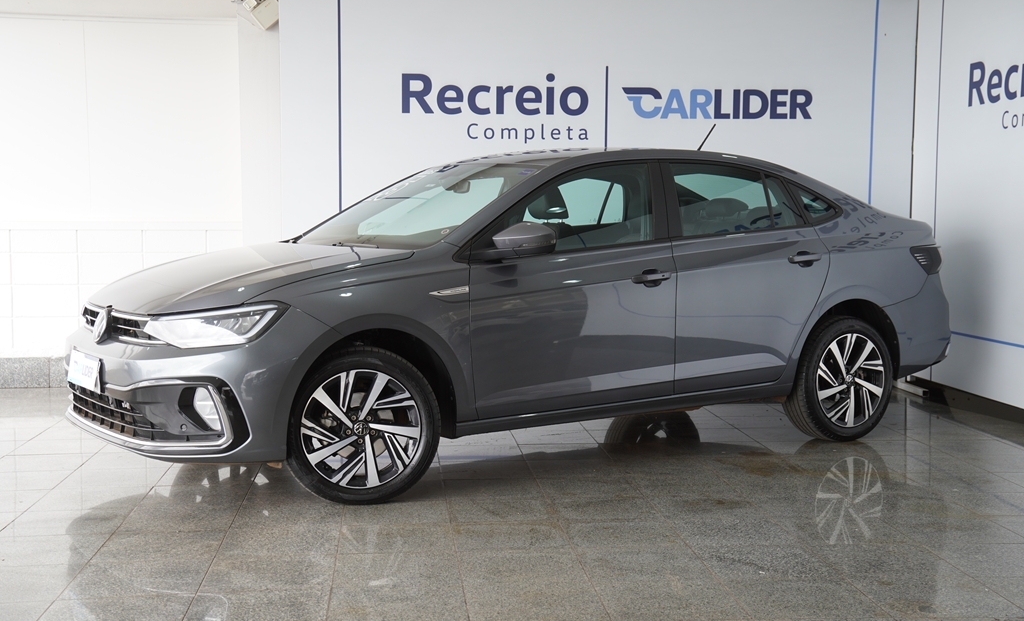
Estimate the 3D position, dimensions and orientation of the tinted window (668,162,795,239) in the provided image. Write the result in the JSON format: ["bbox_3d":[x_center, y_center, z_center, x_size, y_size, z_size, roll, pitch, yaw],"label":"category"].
[{"bbox_3d":[1.050,-0.516,6.029,0.715,0.359,0.040,-2,-18,-34],"label":"tinted window"}]

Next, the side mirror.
[{"bbox_3d":[0.020,-0.289,5.208,0.220,0.155,0.230,-3,5,-32],"label":"side mirror"}]

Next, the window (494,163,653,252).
[{"bbox_3d":[0.270,-0.457,5.541,0.840,0.385,0.060,-3,-13,-32],"label":"window"}]

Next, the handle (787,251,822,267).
[{"bbox_3d":[1.397,-0.240,6.080,0.210,0.065,0.050,-3,5,-33],"label":"handle"}]

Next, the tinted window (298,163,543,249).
[{"bbox_3d":[-0.469,-0.487,5.909,0.820,0.080,1.340,-34,21,-26],"label":"tinted window"}]

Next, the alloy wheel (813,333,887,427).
[{"bbox_3d":[1.630,0.338,6.408,0.462,0.462,0.180,-3,5,-32],"label":"alloy wheel"}]

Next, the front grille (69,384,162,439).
[{"bbox_3d":[-1.678,0.385,5.204,0.170,0.165,1.050,-3,5,-33],"label":"front grille"}]

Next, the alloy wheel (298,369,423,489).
[{"bbox_3d":[-0.584,0.450,5.011,0.462,0.462,0.180,0,4,-2],"label":"alloy wheel"}]

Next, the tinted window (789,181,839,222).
[{"bbox_3d":[1.489,-0.540,6.316,0.281,0.214,0.030,-1,-20,-36],"label":"tinted window"}]

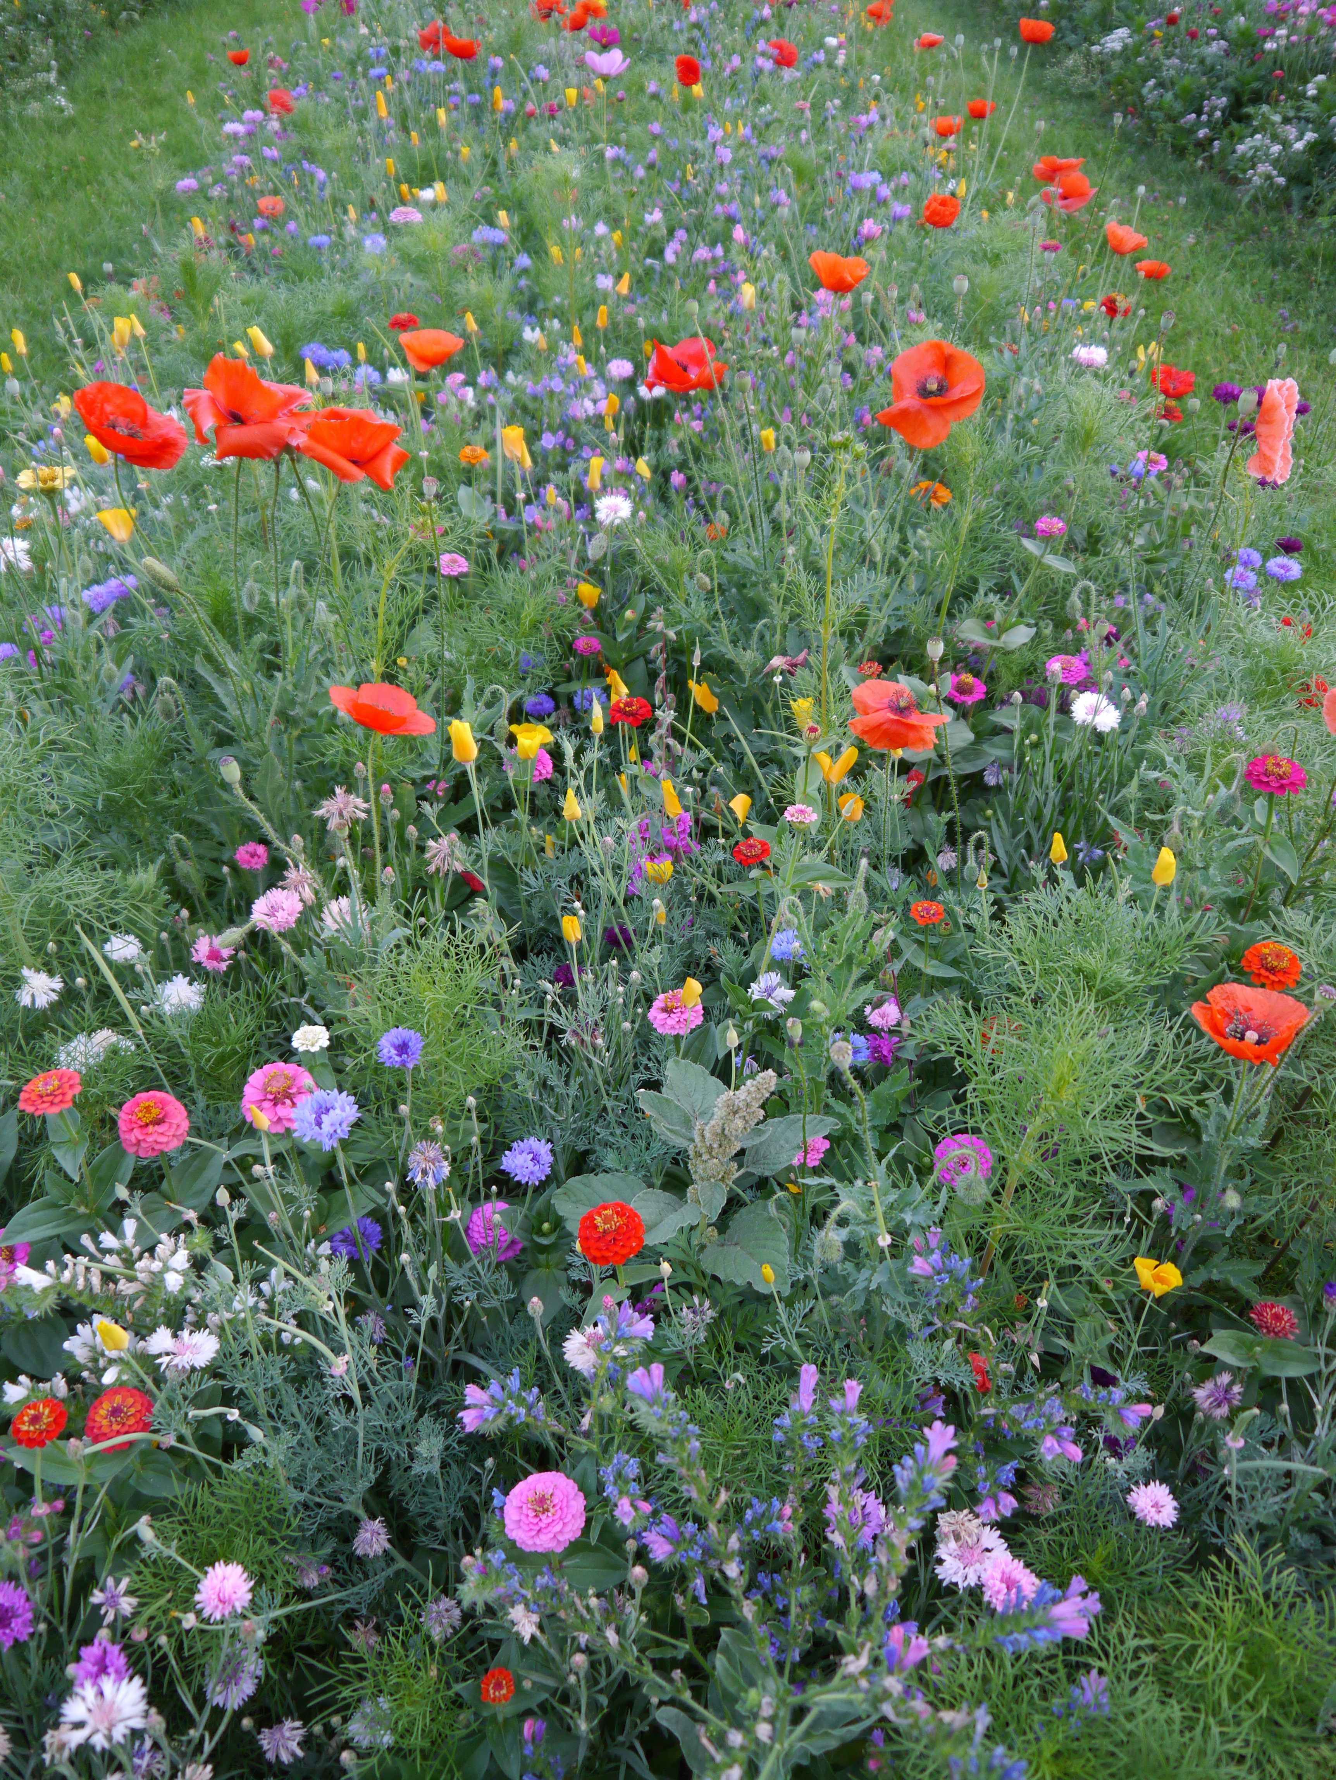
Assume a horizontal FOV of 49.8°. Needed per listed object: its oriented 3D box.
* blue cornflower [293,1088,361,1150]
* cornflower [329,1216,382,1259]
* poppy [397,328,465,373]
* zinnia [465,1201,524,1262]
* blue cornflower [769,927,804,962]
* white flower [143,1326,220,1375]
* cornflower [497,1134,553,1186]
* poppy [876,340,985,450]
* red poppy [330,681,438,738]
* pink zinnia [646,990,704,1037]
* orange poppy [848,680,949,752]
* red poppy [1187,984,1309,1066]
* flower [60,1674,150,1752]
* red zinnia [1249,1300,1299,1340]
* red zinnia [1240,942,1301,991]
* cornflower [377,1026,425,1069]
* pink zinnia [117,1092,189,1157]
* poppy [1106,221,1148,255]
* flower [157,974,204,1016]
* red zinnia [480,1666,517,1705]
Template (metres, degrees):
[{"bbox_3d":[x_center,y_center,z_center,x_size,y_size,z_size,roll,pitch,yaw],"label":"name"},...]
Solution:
[{"bbox_3d":[-0.230,0.154,0.970,0.044,0.029,0.041,-13,42,-15],"label":"blue cornflower"},{"bbox_3d":[-0.269,0.300,1.240,0.045,0.033,0.045,-9,59,-18],"label":"cornflower"},{"bbox_3d":[-0.294,-0.666,1.780,0.082,0.040,0.075,-6,47,-7],"label":"poppy"},{"bbox_3d":[-0.150,0.294,1.240,0.051,0.028,0.050,-1,58,1],"label":"zinnia"},{"bbox_3d":[0.103,0.047,1.250,0.032,0.024,0.031,4,40,5],"label":"blue cornflower"},{"bbox_3d":[-0.372,0.351,1.100,0.056,0.030,0.050,-23,35,-24],"label":"white flower"},{"bbox_3d":[-0.118,0.224,1.190,0.044,0.033,0.044,-10,46,-3],"label":"cornflower"},{"bbox_3d":[0.233,-0.437,1.270,0.092,0.088,0.050,7,-2,8],"label":"poppy"},{"bbox_3d":[-0.235,-0.149,1.190,0.087,0.035,0.080,-5,42,-13],"label":"red poppy"},{"bbox_3d":[0.007,0.119,1.380,0.053,0.028,0.052,0,47,0],"label":"pink zinnia"},{"bbox_3d":[0.201,-0.153,1.260,0.087,0.042,0.083,11,48,5],"label":"orange poppy"},{"bbox_3d":[0.456,0.106,1.130,0.092,0.046,0.092,22,50,21],"label":"red poppy"},{"bbox_3d":[-0.321,0.468,0.820,0.047,0.025,0.045,0,40,0],"label":"flower"},{"bbox_3d":[0.442,0.313,1.050,0.034,0.019,0.032,0,40,0],"label":"red zinnia"},{"bbox_3d":[0.506,0.064,1.210,0.051,0.022,0.051,22,47,21],"label":"red zinnia"},{"bbox_3d":[-0.208,0.123,1.120,0.036,0.025,0.034,-10,41,-11],"label":"cornflower"},{"bbox_3d":[-0.357,0.163,1.000,0.048,0.028,0.047,0,40,0],"label":"pink zinnia"},{"bbox_3d":[0.748,-1.063,2.350,0.065,0.046,0.062,11,41,13],"label":"poppy"},{"bbox_3d":[-0.471,0.100,1.390,0.044,0.030,0.043,-18,50,-19],"label":"flower"},{"bbox_3d":[-0.121,0.563,1.020,0.025,0.016,0.025,0,40,0],"label":"red zinnia"}]

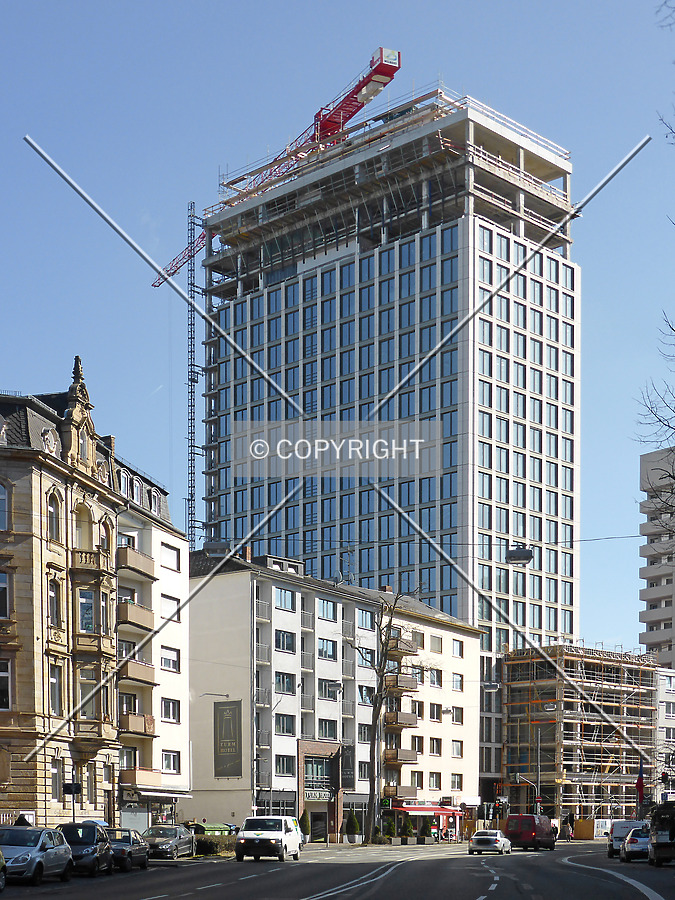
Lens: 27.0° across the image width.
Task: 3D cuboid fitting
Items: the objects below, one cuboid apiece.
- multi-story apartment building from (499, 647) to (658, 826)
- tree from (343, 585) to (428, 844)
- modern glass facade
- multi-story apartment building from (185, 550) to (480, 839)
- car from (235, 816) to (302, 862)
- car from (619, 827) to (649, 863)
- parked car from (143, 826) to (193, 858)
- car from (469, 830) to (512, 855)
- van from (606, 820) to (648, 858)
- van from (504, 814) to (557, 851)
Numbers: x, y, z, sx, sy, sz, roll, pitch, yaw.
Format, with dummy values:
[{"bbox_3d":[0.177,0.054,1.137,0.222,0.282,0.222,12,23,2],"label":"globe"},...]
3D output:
[{"bbox_3d":[23.610,28.667,136.824,6.800,17.600,17.300,-14,-20,42],"label":"multi-story apartment building"},{"bbox_3d":[3.507,19.100,102.569,6.300,18.720,6.000,0,-15,0],"label":"tree"},{"bbox_3d":[5.528,4.882,161.176,40.700,76.000,19.200,-14,-20,43],"label":"modern glass facade"},{"bbox_3d":[-1.452,20.793,111.818,11.500,20.000,36.000,-9,-17,29],"label":"multi-story apartment building"},{"bbox_3d":[-2.866,16.678,60.228,1.920,1.930,4.880,-2,-15,7],"label":"car"},{"bbox_3d":[13.551,17.549,62.341,1.760,1.460,4.200,-2,-15,8],"label":"car"},{"bbox_3d":[-7.549,17.486,62.631,1.730,1.420,4.550,-3,-15,11],"label":"parked car"},{"bbox_3d":[8.800,22.545,80.695,1.800,1.410,4.600,-4,-16,13],"label":"car"},{"bbox_3d":[14.747,19.766,71.323,1.920,1.880,4.750,-2,-15,9],"label":"van"},{"bbox_3d":[12.612,24.916,91.413,1.930,2.300,5.000,-6,-16,21],"label":"van"}]

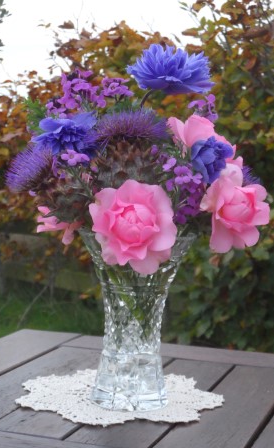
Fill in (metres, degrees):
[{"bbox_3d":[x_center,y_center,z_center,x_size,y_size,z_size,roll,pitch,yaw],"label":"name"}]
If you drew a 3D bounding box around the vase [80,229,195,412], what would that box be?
[{"bbox_3d":[-0.003,0.108,1.060,0.129,0.188,0.129,4,5,0],"label":"vase"}]

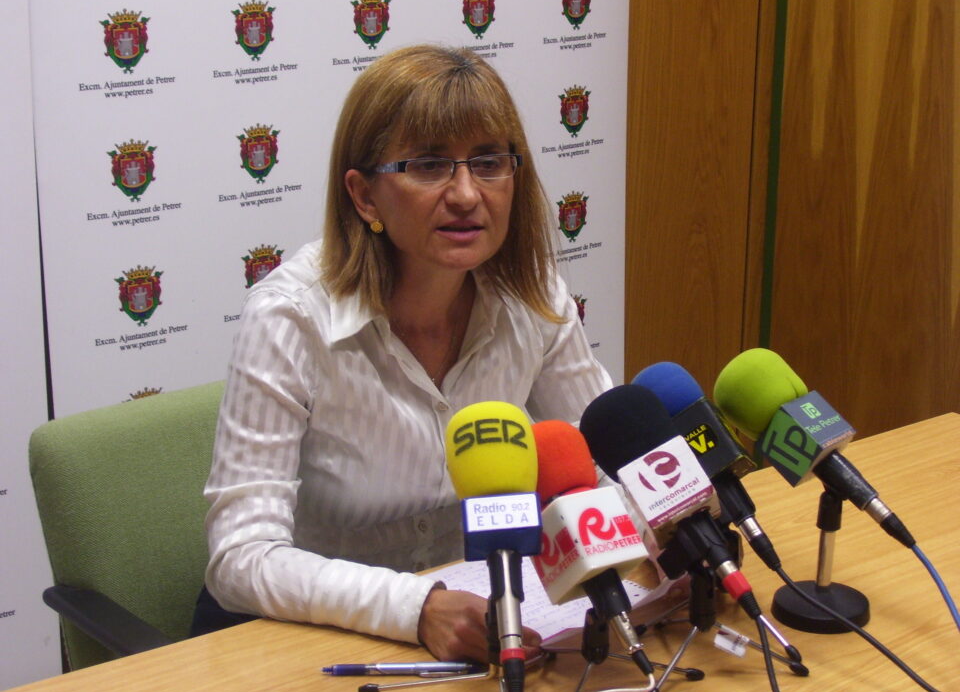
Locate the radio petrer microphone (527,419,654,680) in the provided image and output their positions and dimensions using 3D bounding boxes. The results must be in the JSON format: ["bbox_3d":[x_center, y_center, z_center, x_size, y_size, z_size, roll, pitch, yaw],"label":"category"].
[{"bbox_3d":[0.102,0.184,1.754,0.071,0.071,0.254,-7,61,-35],"label":"radio petrer microphone"}]

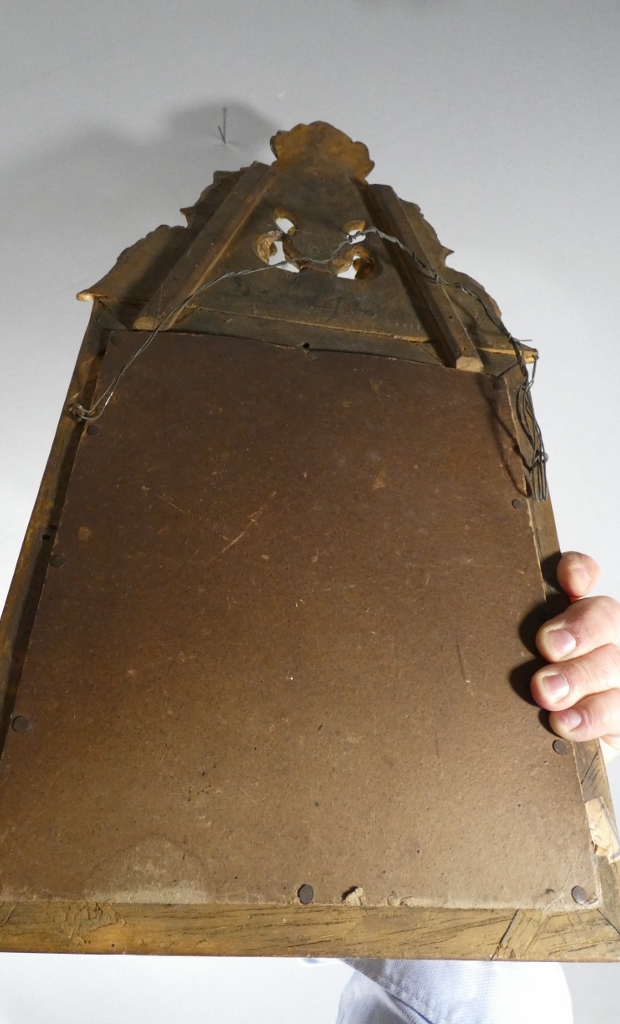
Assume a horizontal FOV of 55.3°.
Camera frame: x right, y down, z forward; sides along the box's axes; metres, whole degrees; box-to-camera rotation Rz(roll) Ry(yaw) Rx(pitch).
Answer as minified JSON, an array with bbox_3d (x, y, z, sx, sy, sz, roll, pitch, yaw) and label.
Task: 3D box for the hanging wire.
[{"bbox_3d":[0.009,-0.103,0.332,0.247,0.195,0.032,5,-29,-6],"label":"hanging wire"}]

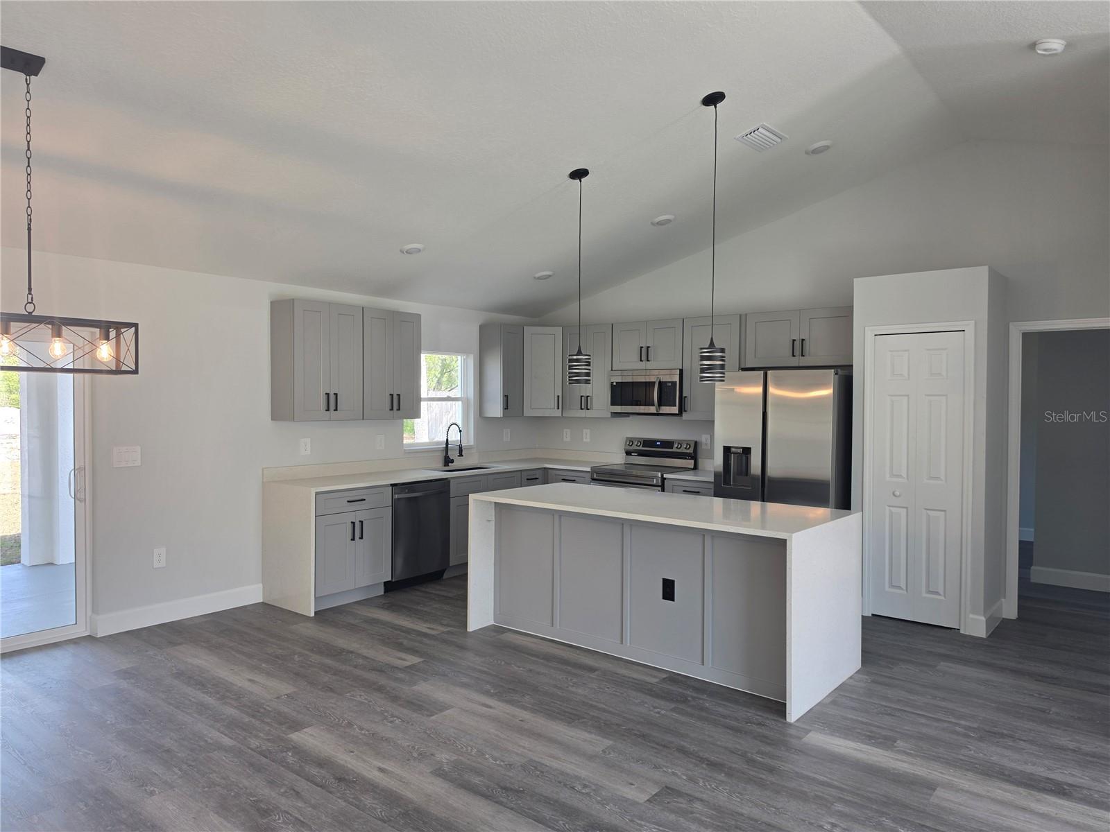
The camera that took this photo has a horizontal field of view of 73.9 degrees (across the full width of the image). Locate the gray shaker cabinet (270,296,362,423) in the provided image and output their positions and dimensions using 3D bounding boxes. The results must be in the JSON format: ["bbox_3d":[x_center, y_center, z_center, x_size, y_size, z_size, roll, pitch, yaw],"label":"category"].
[{"bbox_3d":[-1.859,-0.419,5.811,0.330,0.909,0.612,1,1,40],"label":"gray shaker cabinet"}]

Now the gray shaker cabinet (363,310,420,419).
[{"bbox_3d":[-1.470,-0.425,6.279,0.330,0.909,0.607,1,1,40],"label":"gray shaker cabinet"}]

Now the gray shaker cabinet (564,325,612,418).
[{"bbox_3d":[0.414,-0.435,7.388,0.610,0.909,0.330,1,1,40],"label":"gray shaker cabinet"}]

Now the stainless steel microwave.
[{"bbox_3d":[0.924,-0.214,6.917,0.758,0.418,0.405,1,1,40],"label":"stainless steel microwave"}]

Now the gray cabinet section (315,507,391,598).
[{"bbox_3d":[-1.692,0.999,5.674,0.520,0.585,0.677,1,1,39],"label":"gray cabinet section"}]

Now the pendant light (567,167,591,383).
[{"bbox_3d":[0.162,-0.903,4.838,0.148,1.395,0.148,0,1,0],"label":"pendant light"}]

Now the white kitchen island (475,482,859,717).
[{"bbox_3d":[0.597,1.000,4.620,2.233,0.914,0.985,1,2,39],"label":"white kitchen island"}]

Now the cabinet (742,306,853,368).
[{"bbox_3d":[2.054,-0.629,6.022,0.917,0.457,0.330,1,1,40],"label":"cabinet"}]

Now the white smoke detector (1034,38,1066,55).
[{"bbox_3d":[2.441,-1.818,3.637,0.135,0.035,0.135,20,13,38],"label":"white smoke detector"}]

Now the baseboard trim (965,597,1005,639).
[{"bbox_3d":[2.970,1.382,5.084,0.115,0.134,0.620,1,1,40],"label":"baseboard trim"}]

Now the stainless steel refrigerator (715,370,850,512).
[{"bbox_3d":[1.882,0.544,5.891,0.915,1.785,0.790,1,2,39],"label":"stainless steel refrigerator"}]

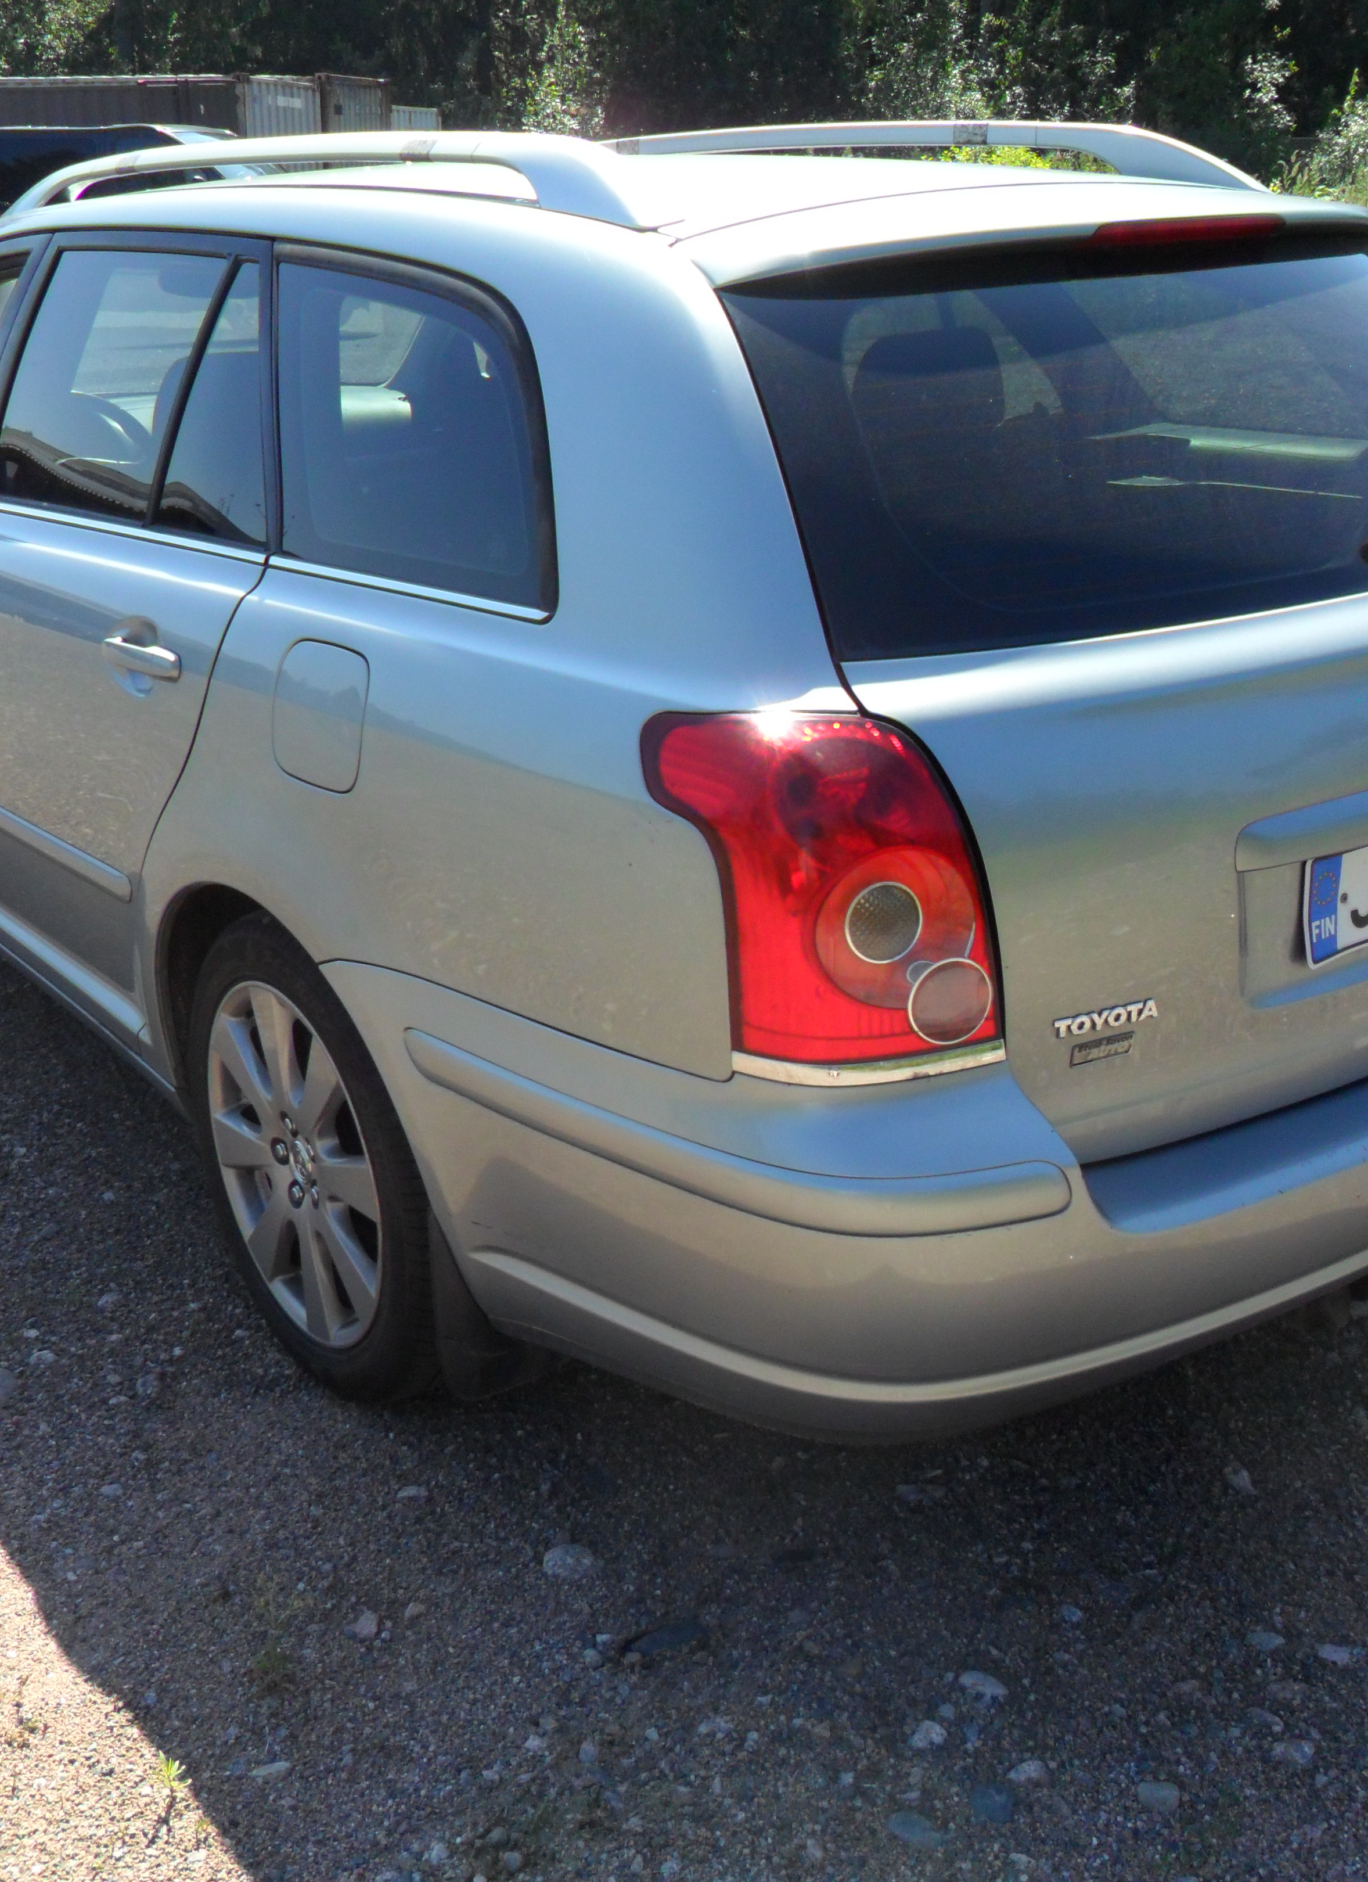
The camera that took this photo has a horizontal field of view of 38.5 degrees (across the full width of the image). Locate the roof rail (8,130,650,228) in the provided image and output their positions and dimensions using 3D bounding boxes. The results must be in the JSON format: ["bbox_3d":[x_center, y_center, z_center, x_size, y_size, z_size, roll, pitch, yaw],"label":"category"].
[{"bbox_3d":[-0.590,-1.043,2.691,0.085,0.120,1.860,-17,26,-34],"label":"roof rail"}]

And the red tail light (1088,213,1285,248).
[{"bbox_3d":[0.531,-0.761,2.103,0.325,0.030,0.045,-17,26,-34],"label":"red tail light"}]

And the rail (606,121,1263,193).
[{"bbox_3d":[0.180,-1.278,3.240,0.085,0.120,1.860,-17,26,-34],"label":"rail"}]

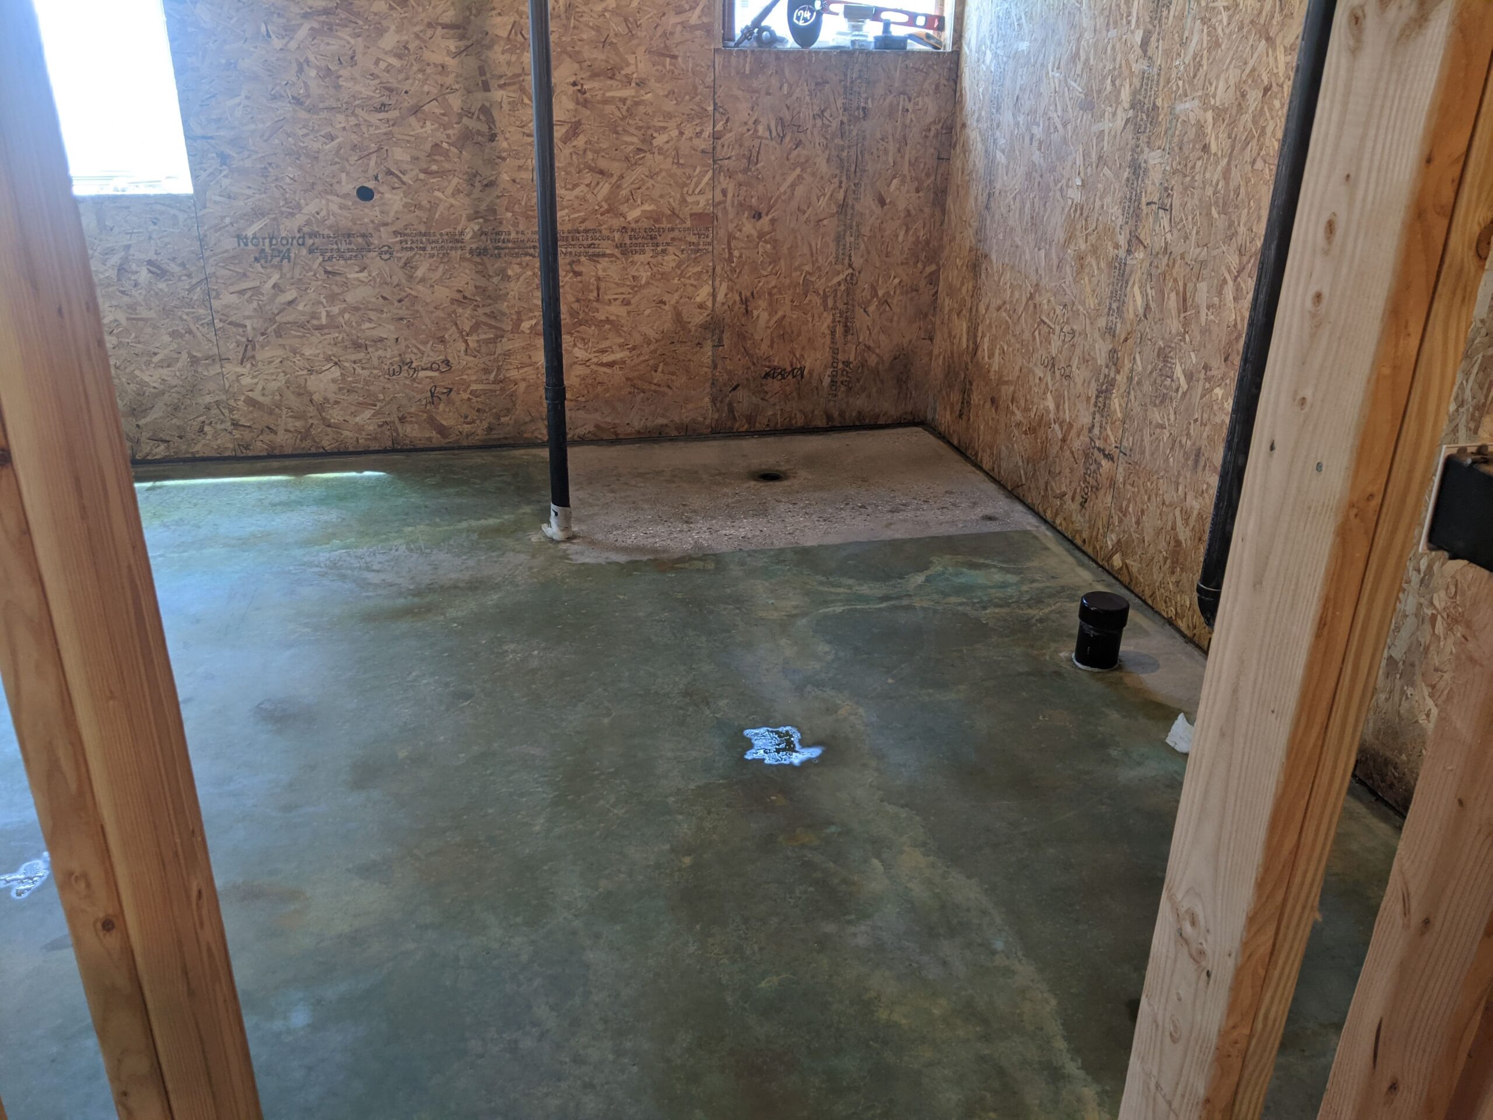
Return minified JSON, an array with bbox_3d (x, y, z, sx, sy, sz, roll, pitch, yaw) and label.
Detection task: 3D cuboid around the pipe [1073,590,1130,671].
[{"bbox_3d":[0.978,0.195,3.206,0.127,0.179,0.127,-3,23,-11],"label":"pipe"}]

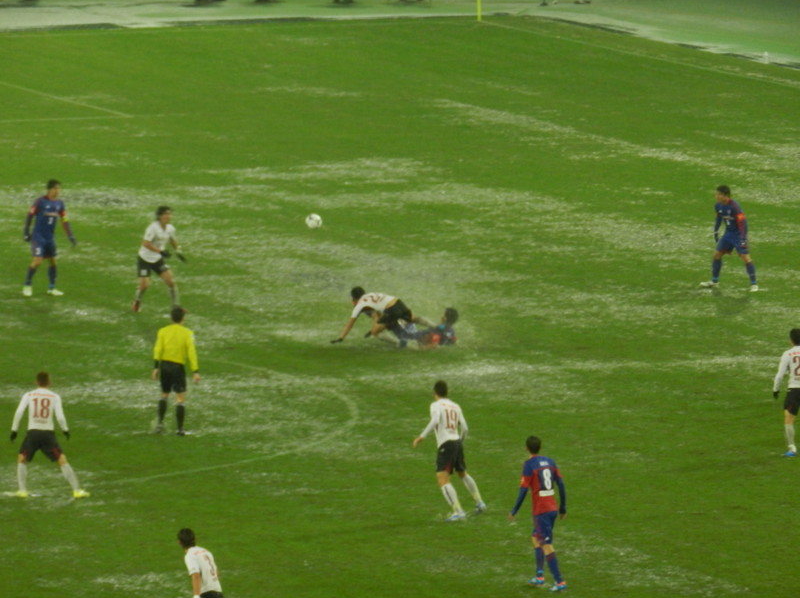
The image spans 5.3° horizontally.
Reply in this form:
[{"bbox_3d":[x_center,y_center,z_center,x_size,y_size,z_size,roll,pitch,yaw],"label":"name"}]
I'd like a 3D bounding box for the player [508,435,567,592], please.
[{"bbox_3d":[1.613,2.457,99.159,0.530,1.760,0.460,-4,8,-30],"label":"player"}]

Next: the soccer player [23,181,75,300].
[{"bbox_3d":[-5.199,-0.911,127.666,0.640,1.730,0.450,-3,7,-23],"label":"soccer player"}]

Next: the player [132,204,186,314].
[{"bbox_3d":[-3.524,-0.611,125.972,0.570,1.540,0.580,-7,9,-45],"label":"player"}]

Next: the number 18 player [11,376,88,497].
[{"bbox_3d":[-4.354,1.665,106.459,0.970,1.590,0.480,0,7,0],"label":"number 18 player"}]

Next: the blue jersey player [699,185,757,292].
[{"bbox_3d":[4.938,-0.932,128.679,0.760,1.590,0.480,4,8,27],"label":"blue jersey player"}]

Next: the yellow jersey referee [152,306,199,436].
[{"bbox_3d":[-2.928,0.920,112.371,0.590,1.690,0.370,1,7,3],"label":"yellow jersey referee"}]

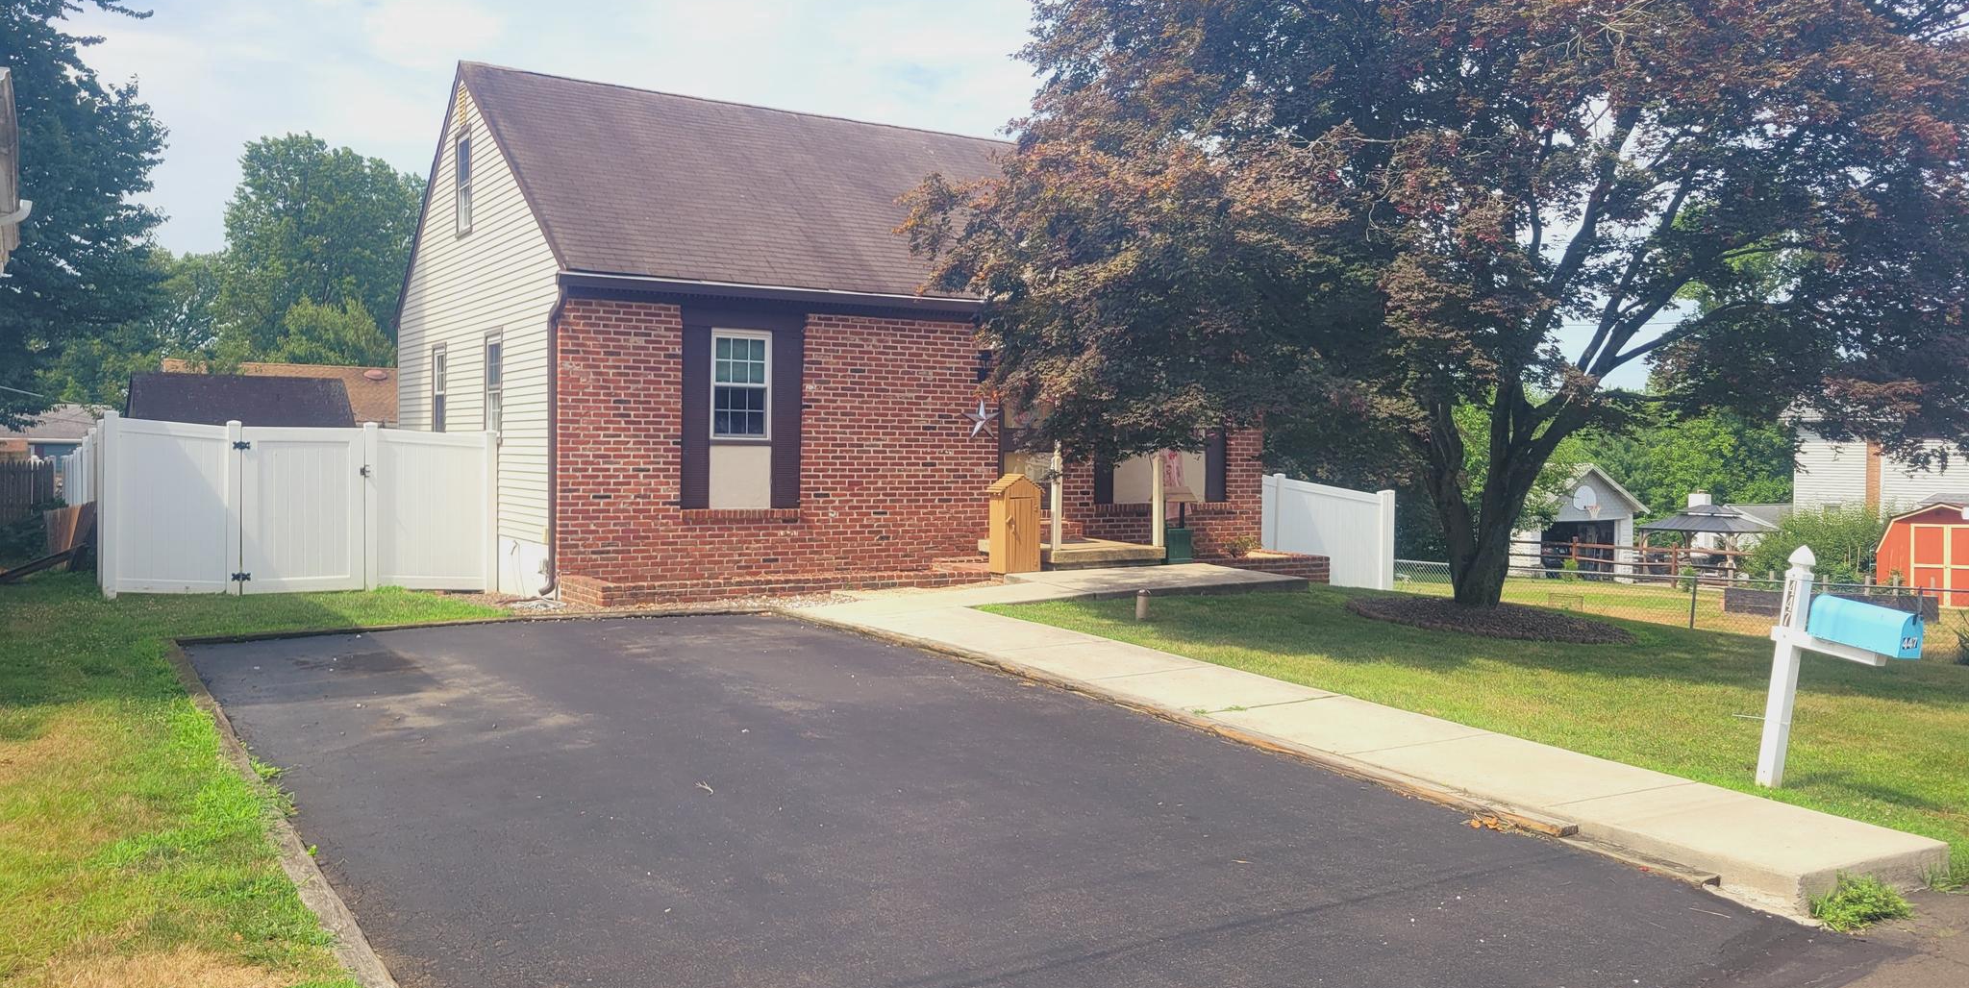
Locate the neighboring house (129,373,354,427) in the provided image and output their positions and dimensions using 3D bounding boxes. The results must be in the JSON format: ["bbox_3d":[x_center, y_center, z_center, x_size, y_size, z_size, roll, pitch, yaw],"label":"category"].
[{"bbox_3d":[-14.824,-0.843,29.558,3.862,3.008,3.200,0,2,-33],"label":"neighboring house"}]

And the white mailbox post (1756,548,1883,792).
[{"bbox_3d":[4.420,0.964,7.793,0.104,1.337,0.592,1,8,-25],"label":"white mailbox post"}]

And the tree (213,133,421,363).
[{"bbox_3d":[-27.706,-7.721,62.214,9.600,14.940,9.600,0,2,-33],"label":"tree"}]

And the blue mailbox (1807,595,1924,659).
[{"bbox_3d":[4.524,0.676,7.584,0.168,0.219,0.487,1,8,-25],"label":"blue mailbox"}]

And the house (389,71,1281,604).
[{"bbox_3d":[-2.260,-2.205,20.867,9.919,6.374,8.557,0,2,-33],"label":"house"}]

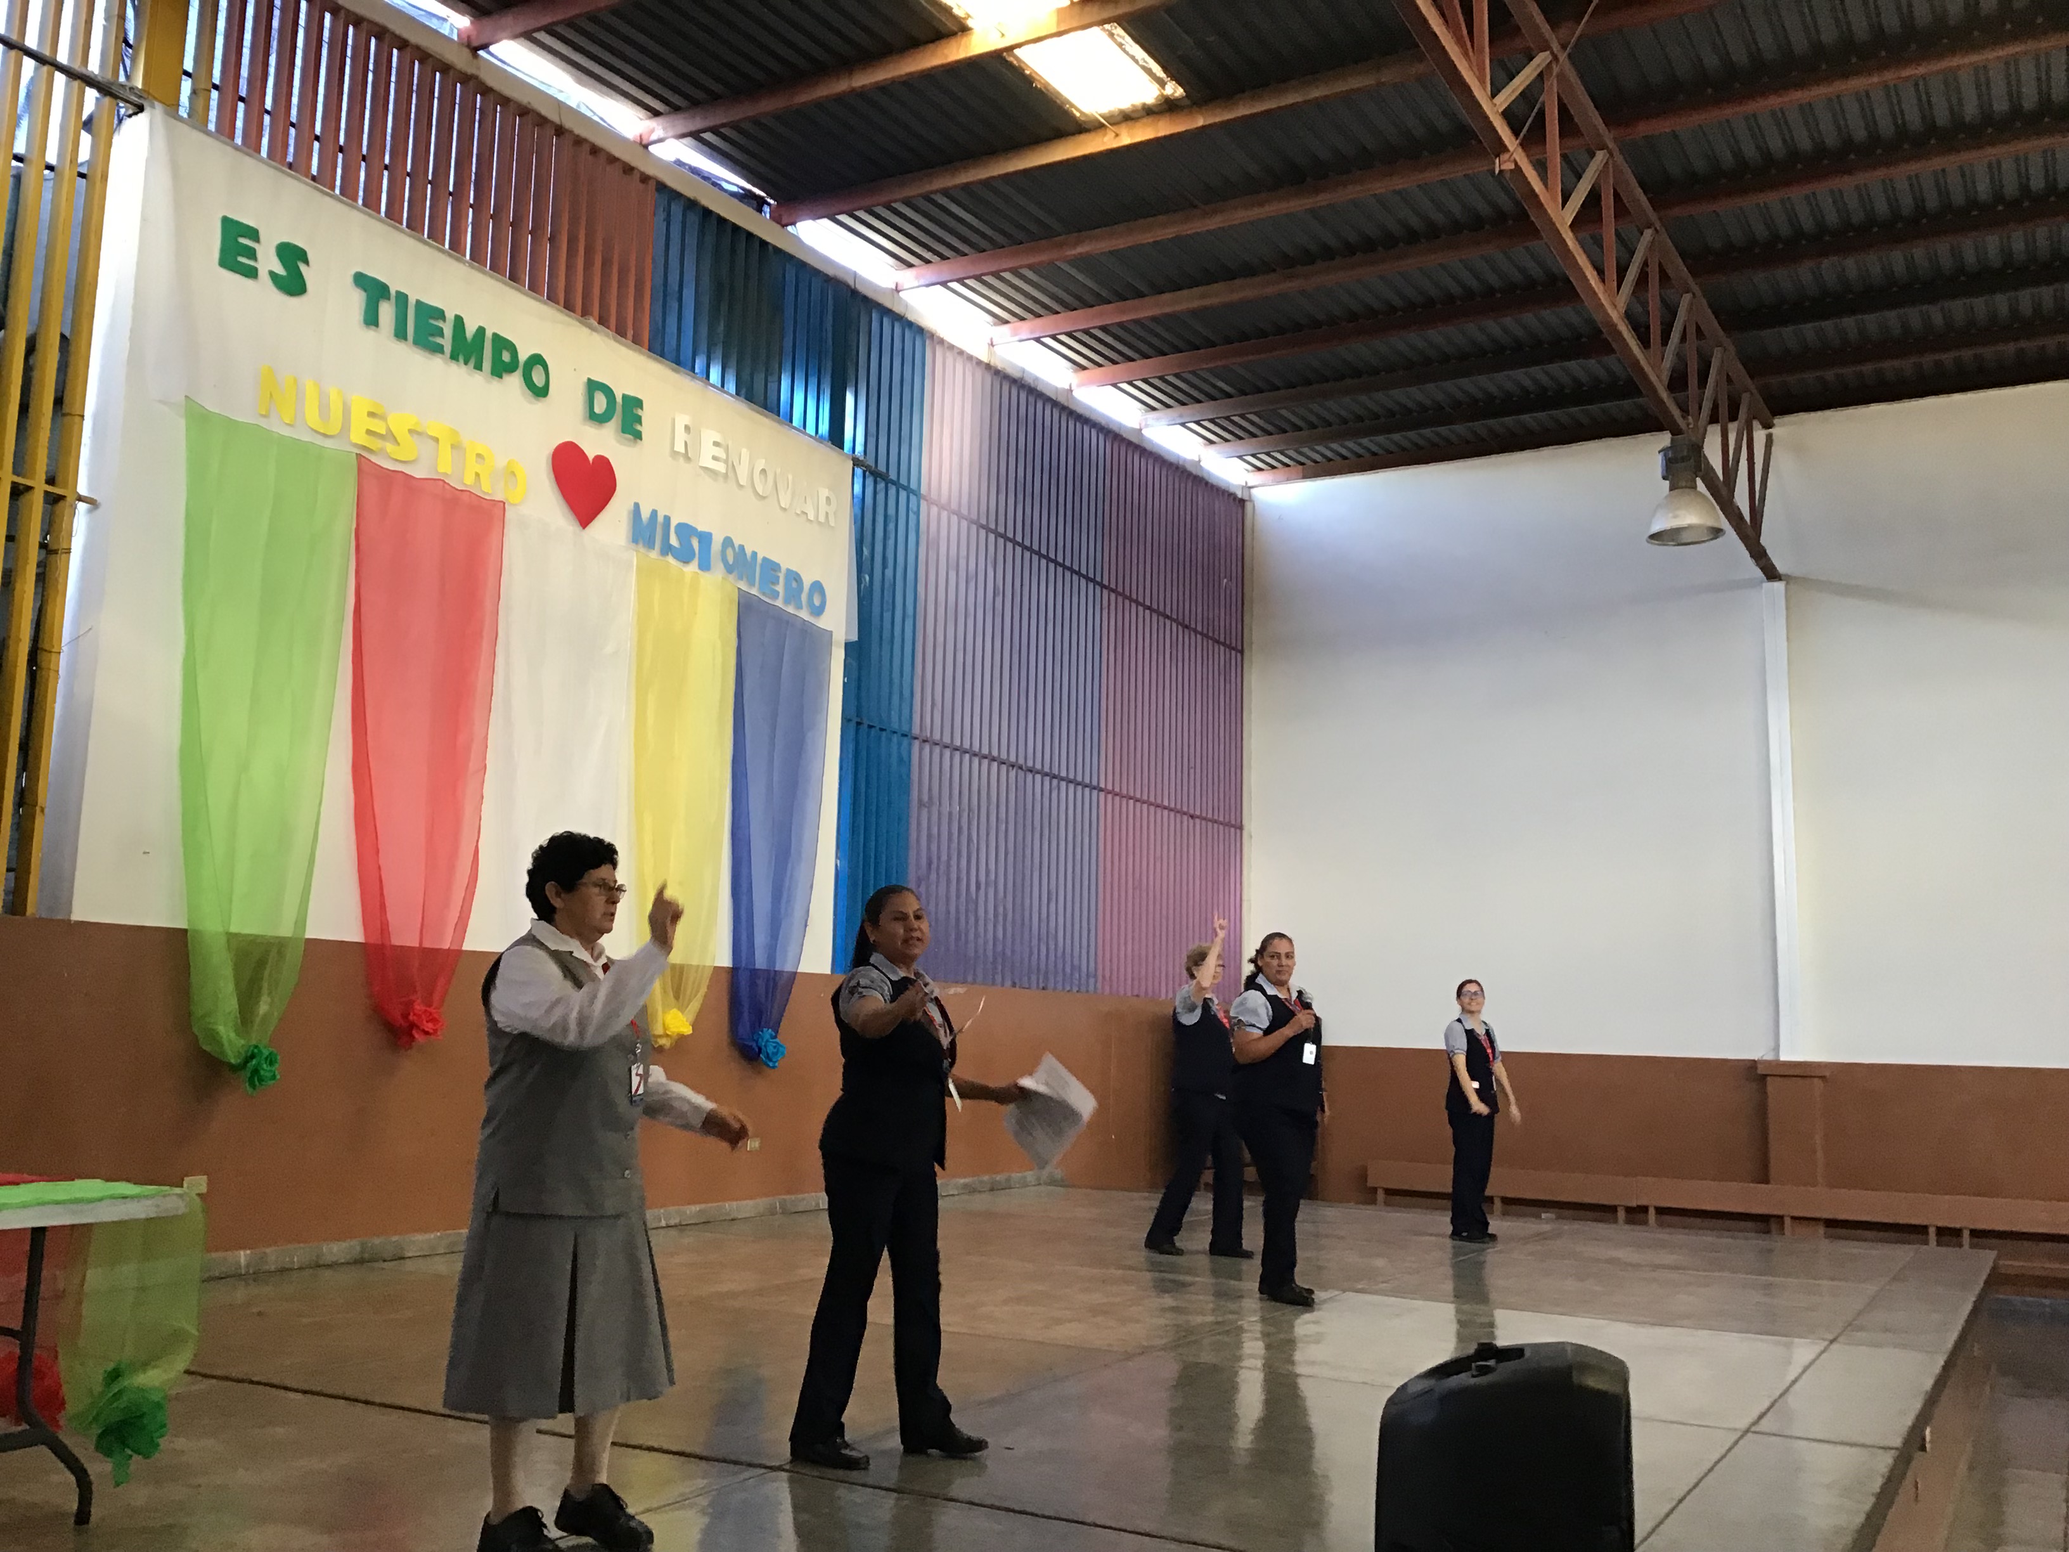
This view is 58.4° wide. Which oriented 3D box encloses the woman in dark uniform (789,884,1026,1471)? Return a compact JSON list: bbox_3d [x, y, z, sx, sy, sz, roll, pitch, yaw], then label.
[{"bbox_3d":[-0.338,1.093,5.189,0.580,1.580,0.600,-1,-8,17],"label":"woman in dark uniform"}]

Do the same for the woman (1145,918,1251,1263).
[{"bbox_3d":[0.943,1.709,10.321,0.580,1.840,0.500,-5,-10,37],"label":"woman"}]

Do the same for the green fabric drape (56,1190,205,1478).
[{"bbox_3d":[-2.187,1.354,4.507,0.540,0.700,0.190,-3,-9,29],"label":"green fabric drape"}]

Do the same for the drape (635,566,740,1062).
[{"bbox_3d":[-2.072,0.178,10.838,0.180,2.800,0.930,-3,-9,29],"label":"drape"}]

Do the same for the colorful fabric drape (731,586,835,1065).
[{"bbox_3d":[-1.610,0.353,11.645,0.180,2.920,1.000,-3,-9,29],"label":"colorful fabric drape"}]

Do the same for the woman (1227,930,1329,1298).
[{"bbox_3d":[1.175,1.585,8.699,0.500,1.650,0.400,8,-10,-38],"label":"woman"}]

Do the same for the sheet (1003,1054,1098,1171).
[{"bbox_3d":[0.047,0.929,5.130,0.210,0.260,0.090,41,-16,7],"label":"sheet"}]

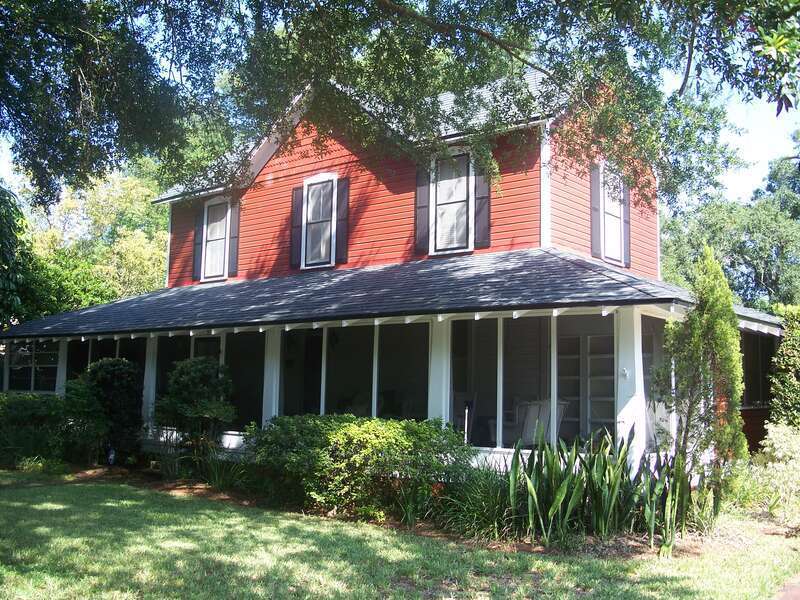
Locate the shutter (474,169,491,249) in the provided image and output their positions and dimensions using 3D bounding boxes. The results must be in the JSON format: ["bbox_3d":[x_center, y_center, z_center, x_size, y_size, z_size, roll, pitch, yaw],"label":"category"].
[{"bbox_3d":[1.520,-1.874,15.943,0.357,1.833,0.050,-4,-8,39],"label":"shutter"}]

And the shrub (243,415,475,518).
[{"bbox_3d":[-0.665,2.114,11.280,3.450,1.120,1.650,-4,-8,39],"label":"shrub"}]

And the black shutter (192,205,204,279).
[{"bbox_3d":[-5.062,-1.380,21.373,0.354,1.820,0.050,-4,-8,39],"label":"black shutter"}]

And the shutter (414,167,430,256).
[{"bbox_3d":[0.440,-1.813,16.837,0.357,1.833,0.050,-4,-8,39],"label":"shutter"}]

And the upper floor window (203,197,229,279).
[{"bbox_3d":[-4.493,-1.460,20.975,1.053,2.015,0.120,-4,-8,39],"label":"upper floor window"}]

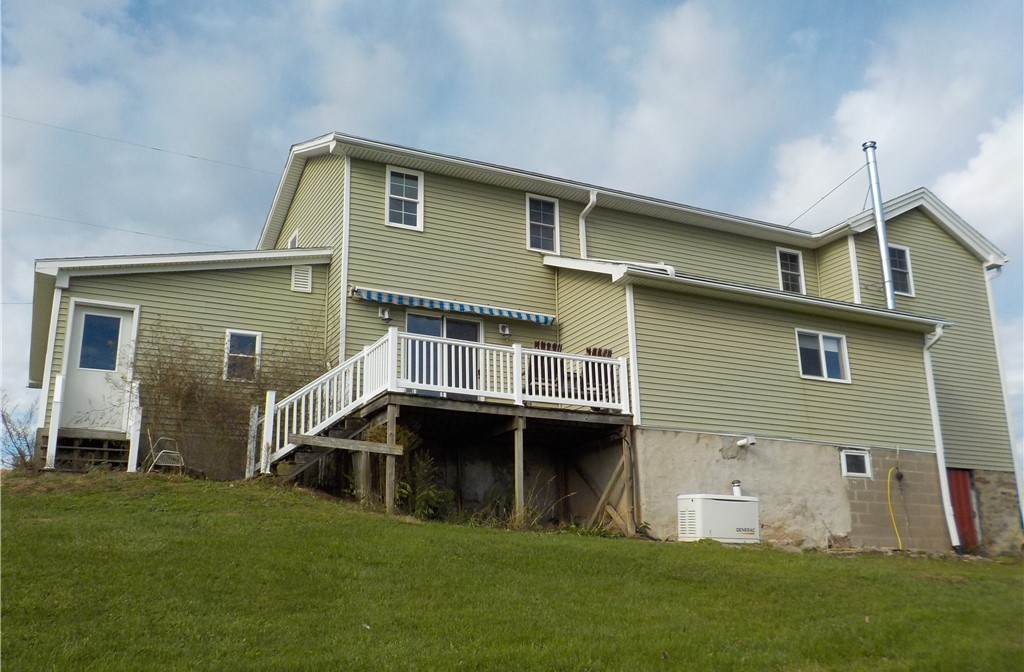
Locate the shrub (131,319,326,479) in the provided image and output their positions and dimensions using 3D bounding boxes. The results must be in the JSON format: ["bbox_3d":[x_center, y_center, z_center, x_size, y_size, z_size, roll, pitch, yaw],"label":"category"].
[{"bbox_3d":[-4.458,0.994,14.192,2.940,2.550,1.550,7,-18,-26],"label":"shrub"}]

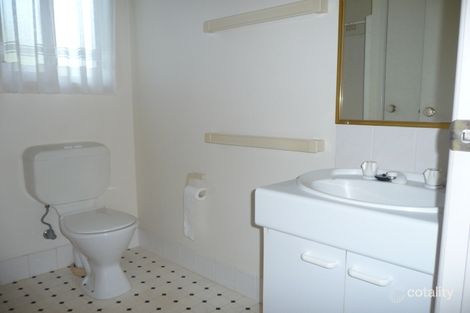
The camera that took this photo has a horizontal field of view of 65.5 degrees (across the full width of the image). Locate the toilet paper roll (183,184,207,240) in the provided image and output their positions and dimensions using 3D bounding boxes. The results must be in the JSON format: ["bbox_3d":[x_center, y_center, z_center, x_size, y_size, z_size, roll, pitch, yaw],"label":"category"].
[{"bbox_3d":[-0.233,0.329,2.164,0.110,0.315,0.073,7,9,44],"label":"toilet paper roll"}]

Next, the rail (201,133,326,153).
[{"bbox_3d":[0.109,-0.076,1.811,0.719,0.056,0.058,7,9,44],"label":"rail"}]

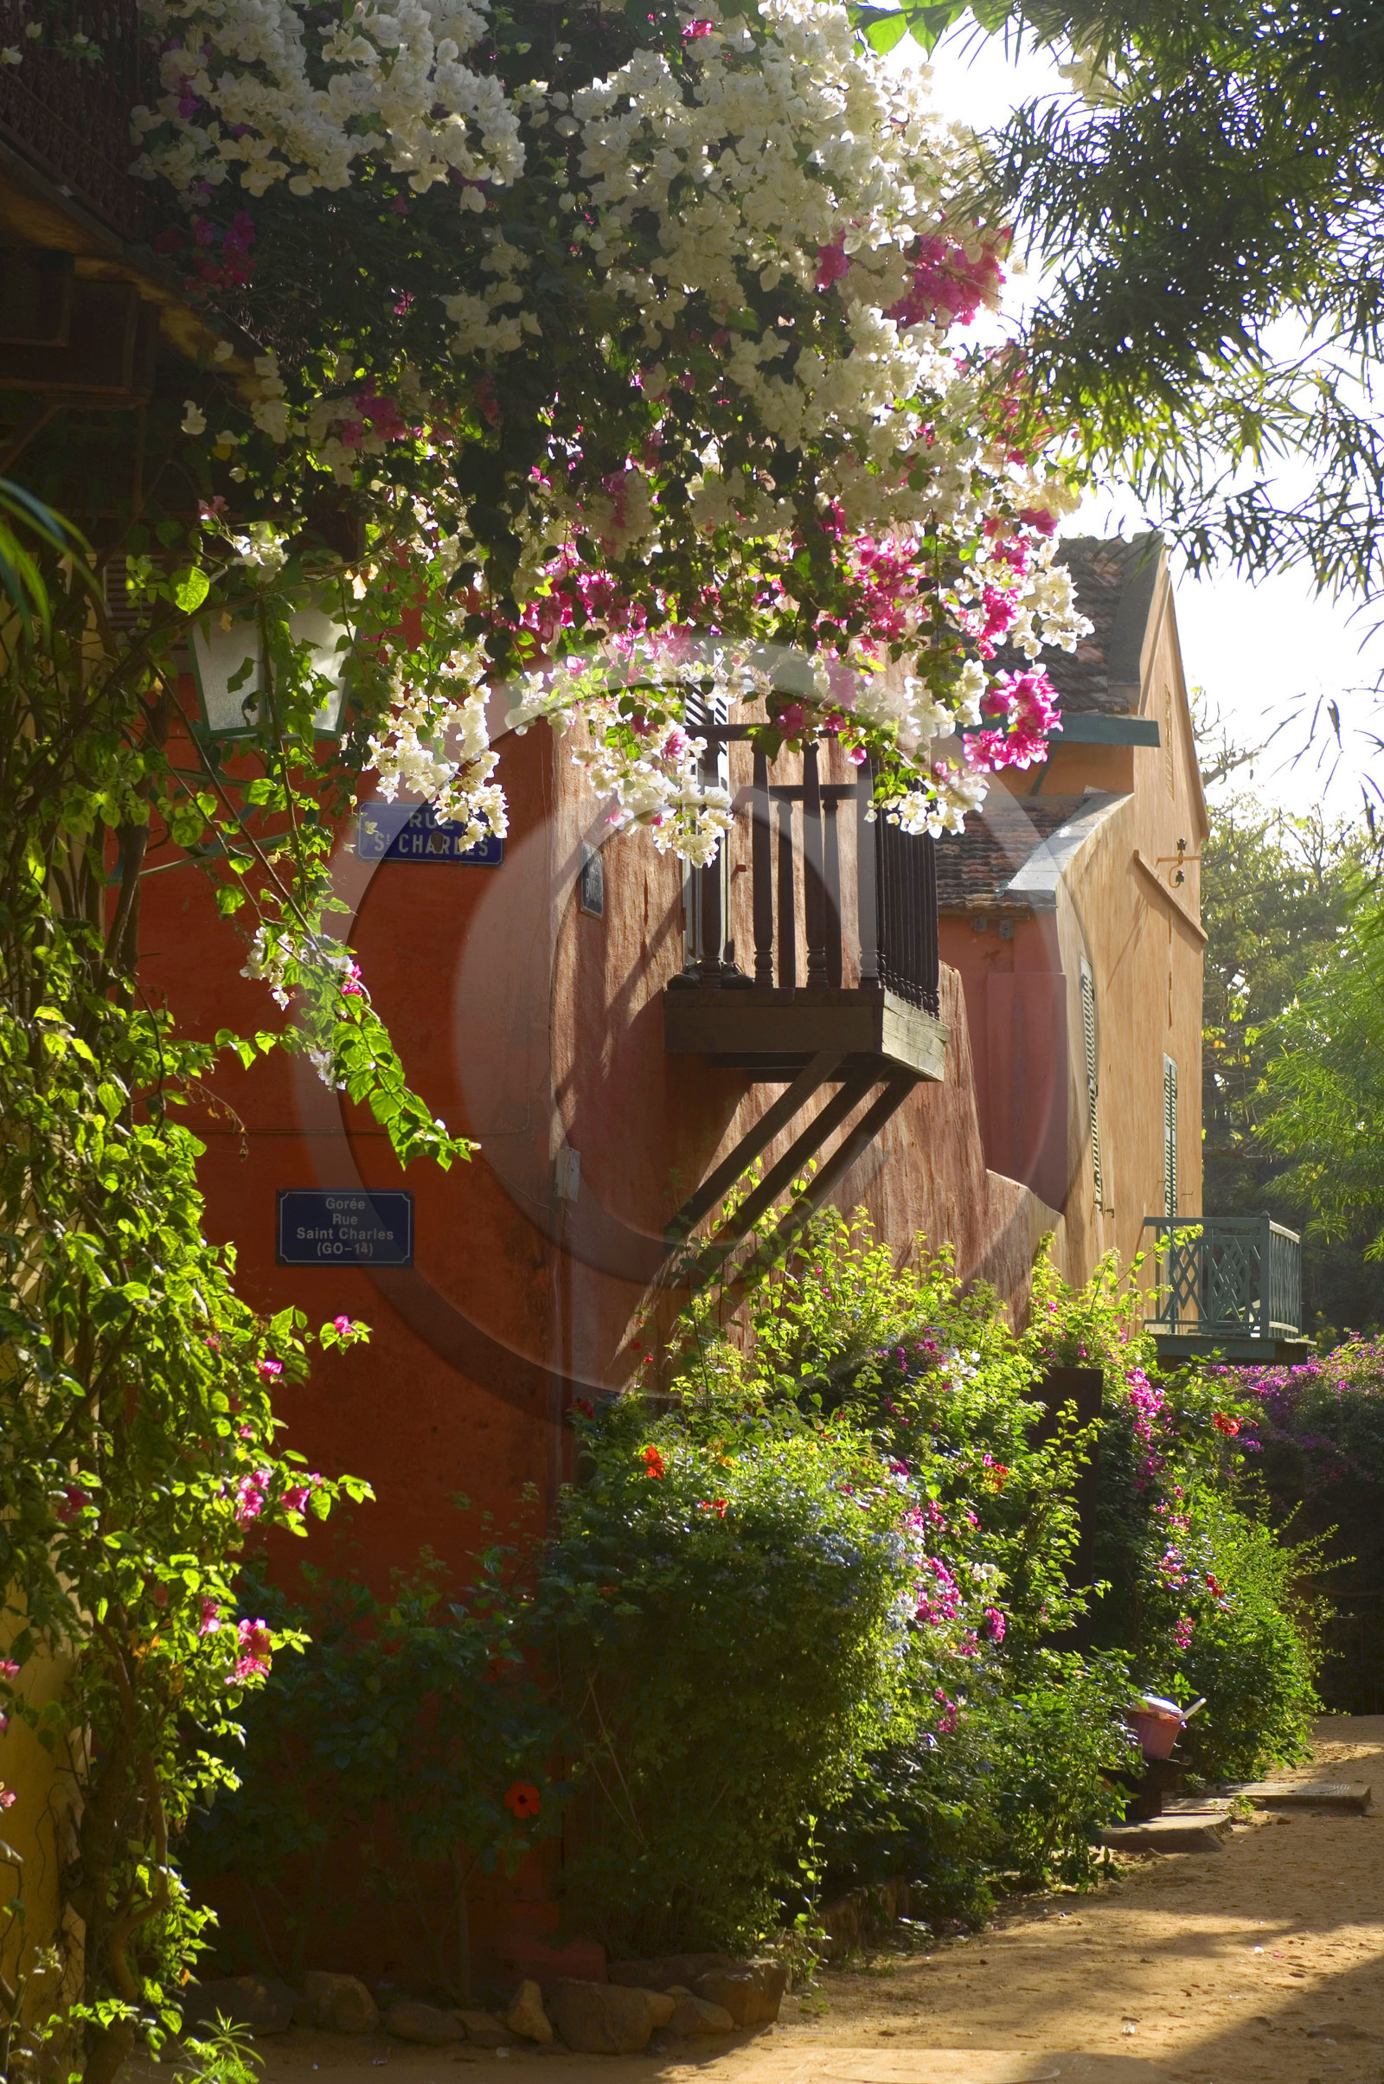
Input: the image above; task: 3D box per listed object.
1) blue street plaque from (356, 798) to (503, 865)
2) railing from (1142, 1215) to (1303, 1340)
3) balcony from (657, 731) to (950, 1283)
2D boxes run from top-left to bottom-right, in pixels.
[{"bbox_3d":[-0.864,-0.692,17.198,0.490,0.198,0.020,1,-4,-12],"label":"blue street plaque"},{"bbox_3d":[4.394,1.984,42.767,0.986,0.957,4.376,-1,-4,10],"label":"railing"},{"bbox_3d":[0.475,-0.127,20.491,0.828,2.001,2.083,-1,-4,9],"label":"balcony"}]

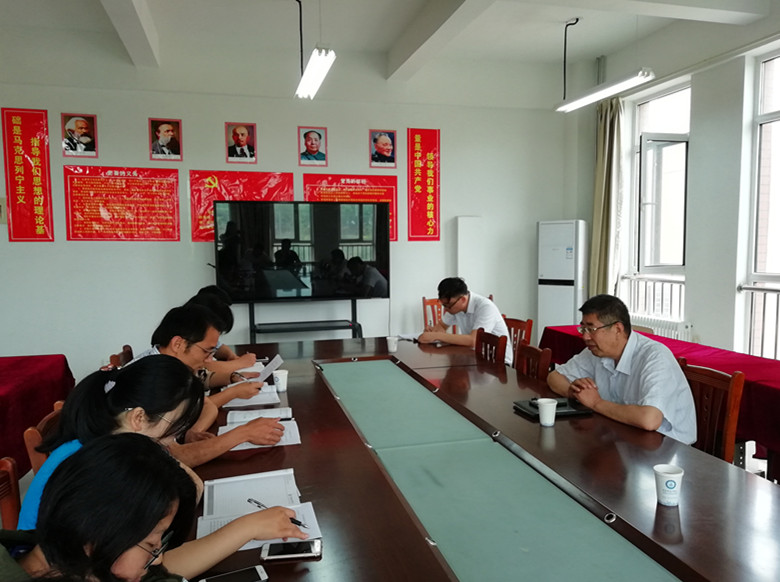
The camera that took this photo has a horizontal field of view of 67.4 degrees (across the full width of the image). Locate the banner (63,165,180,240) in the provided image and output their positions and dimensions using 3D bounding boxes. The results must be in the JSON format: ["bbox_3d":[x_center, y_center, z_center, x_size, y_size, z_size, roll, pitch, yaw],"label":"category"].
[{"bbox_3d":[-2.530,-0.819,5.557,1.000,0.691,0.015,-1,5,-15],"label":"banner"}]

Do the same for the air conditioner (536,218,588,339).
[{"bbox_3d":[1.866,0.121,6.345,0.490,1.720,0.290,3,6,30],"label":"air conditioner"}]

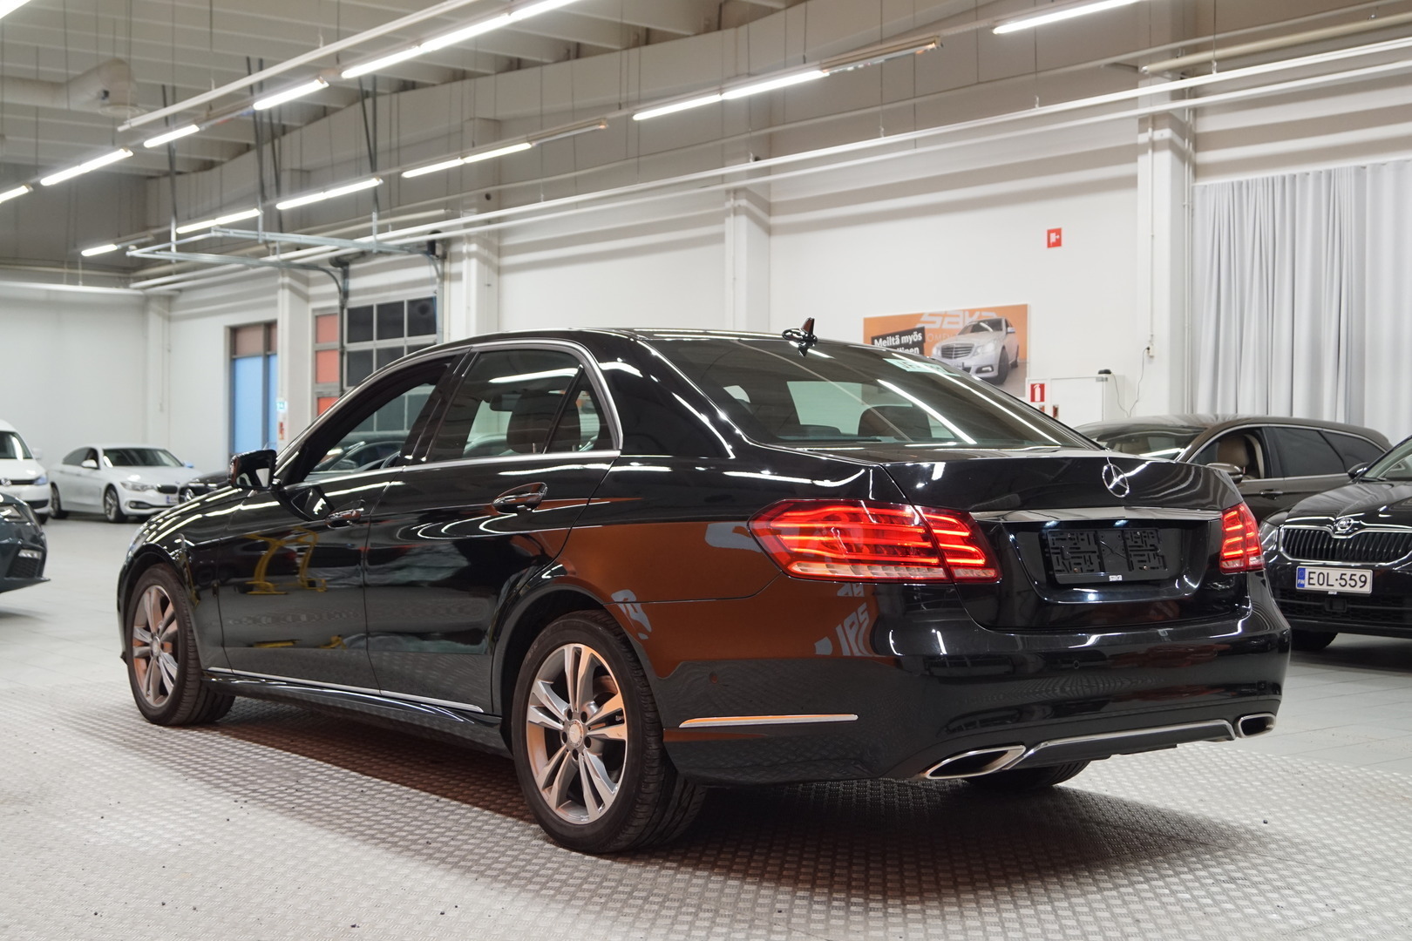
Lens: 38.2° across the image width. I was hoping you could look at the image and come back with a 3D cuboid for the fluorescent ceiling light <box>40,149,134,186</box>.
[{"bbox_3d":[-7.624,-3.709,25.040,0.090,0.080,3.390,1,0,-37],"label":"fluorescent ceiling light"}]

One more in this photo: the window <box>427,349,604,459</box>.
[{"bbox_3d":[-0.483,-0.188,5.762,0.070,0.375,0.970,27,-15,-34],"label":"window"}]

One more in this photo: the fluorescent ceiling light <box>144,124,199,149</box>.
[{"bbox_3d":[-5.567,-3.490,21.231,0.120,0.100,1.569,0,0,-35],"label":"fluorescent ceiling light"}]

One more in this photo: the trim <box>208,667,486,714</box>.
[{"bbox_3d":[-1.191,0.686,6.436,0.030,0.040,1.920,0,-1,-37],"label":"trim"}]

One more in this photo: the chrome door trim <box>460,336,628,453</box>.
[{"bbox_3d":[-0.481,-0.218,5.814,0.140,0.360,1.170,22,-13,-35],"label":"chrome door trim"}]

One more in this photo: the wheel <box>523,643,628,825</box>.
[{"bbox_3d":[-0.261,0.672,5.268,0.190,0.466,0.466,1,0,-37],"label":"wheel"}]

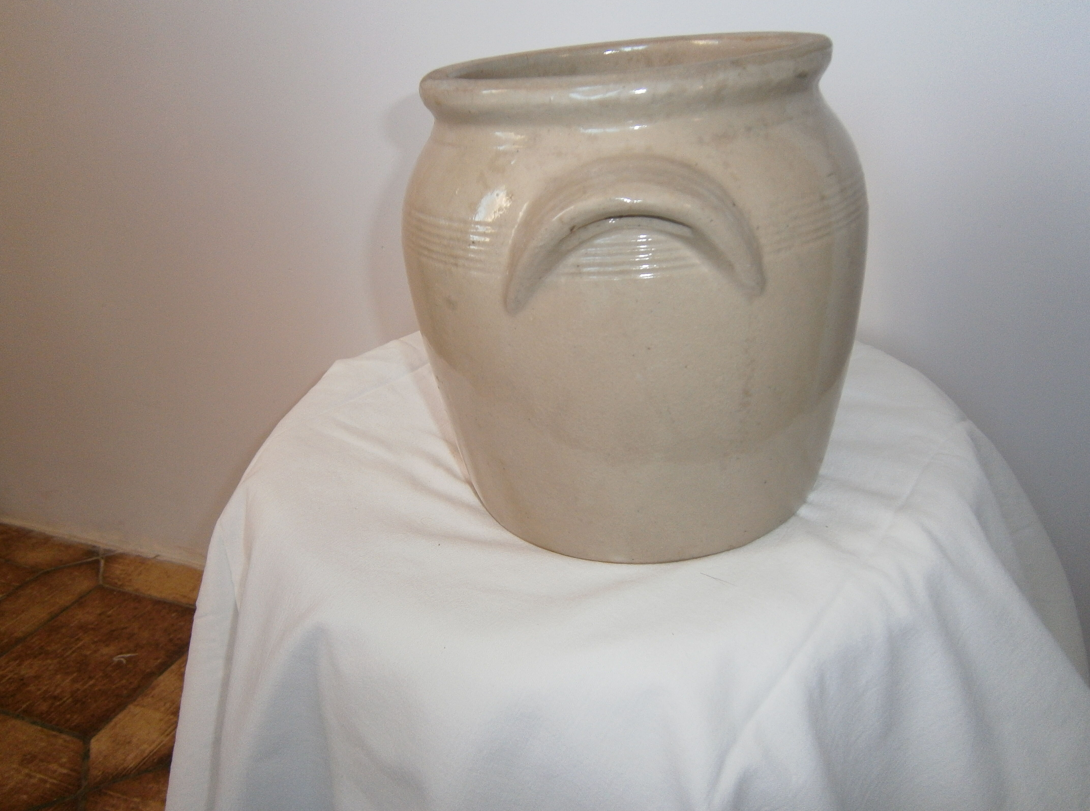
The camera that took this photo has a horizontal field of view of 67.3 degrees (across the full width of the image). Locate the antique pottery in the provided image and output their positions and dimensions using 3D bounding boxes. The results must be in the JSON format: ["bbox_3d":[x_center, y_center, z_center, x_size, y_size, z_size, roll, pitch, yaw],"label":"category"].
[{"bbox_3d":[0.049,-0.072,0.466,0.246,0.238,0.272,-3,26,6],"label":"antique pottery"}]

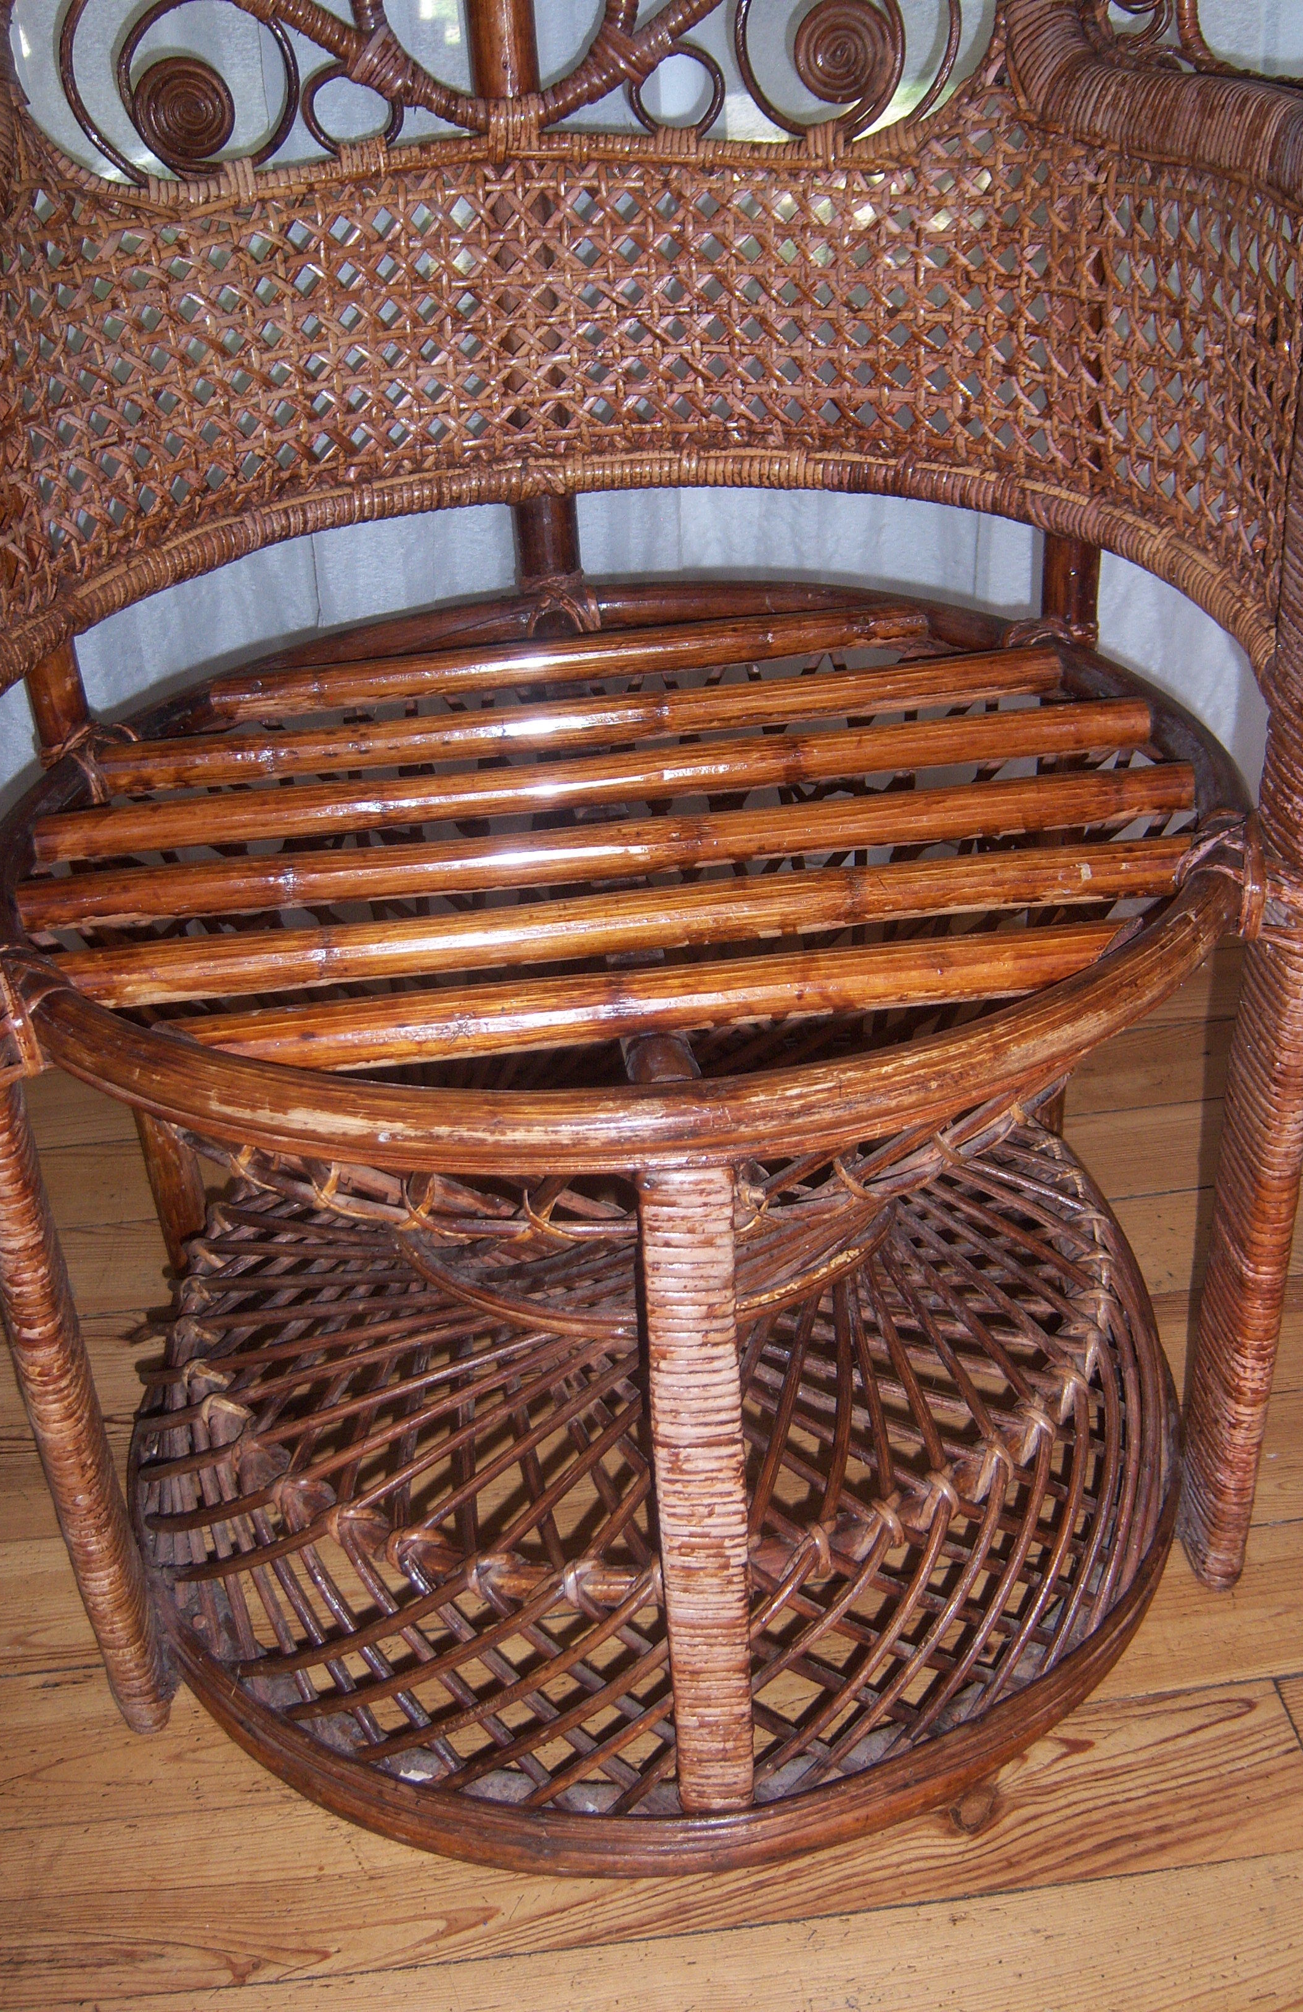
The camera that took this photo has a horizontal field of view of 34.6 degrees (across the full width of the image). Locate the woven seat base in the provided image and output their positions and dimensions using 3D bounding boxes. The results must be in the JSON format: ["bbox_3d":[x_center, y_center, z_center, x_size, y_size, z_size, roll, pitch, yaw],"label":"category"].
[{"bbox_3d":[-0.007,0.085,1.032,0.561,0.336,0.561,-6,30,-4],"label":"woven seat base"}]

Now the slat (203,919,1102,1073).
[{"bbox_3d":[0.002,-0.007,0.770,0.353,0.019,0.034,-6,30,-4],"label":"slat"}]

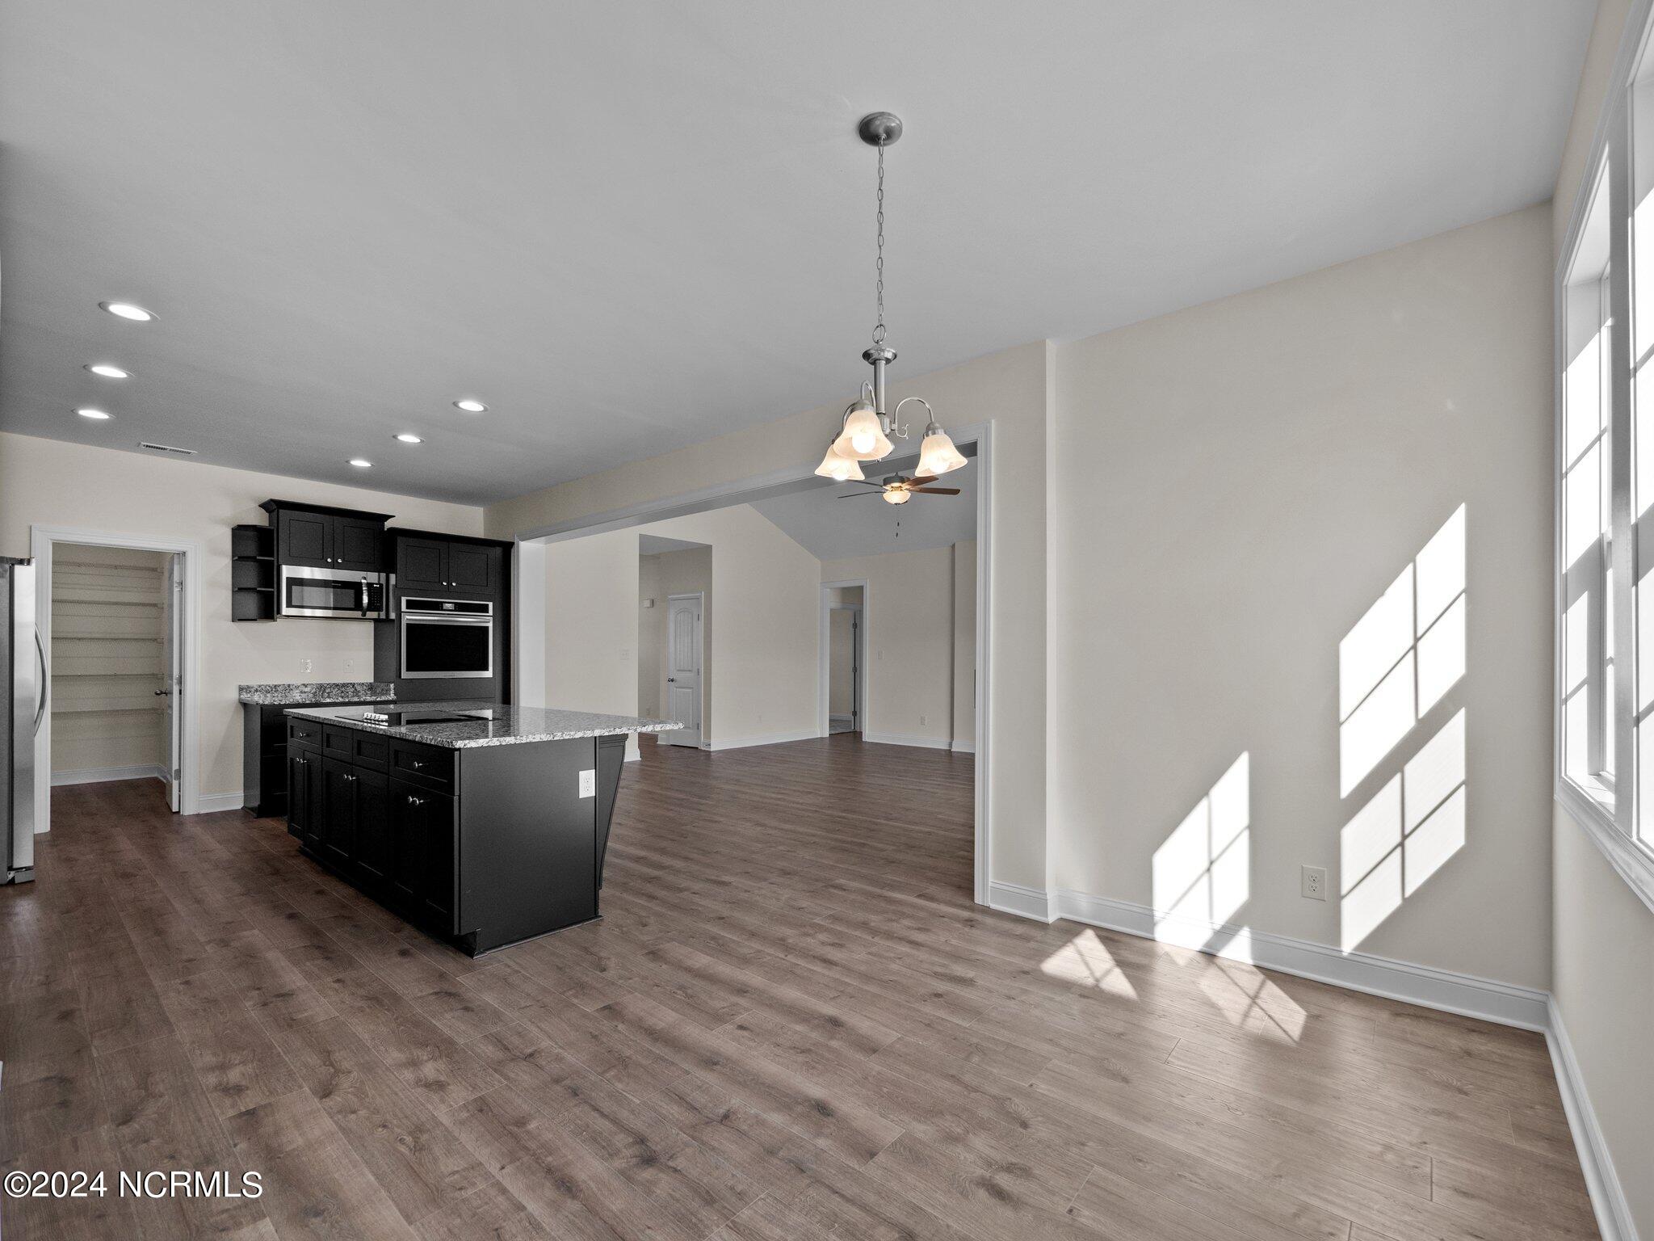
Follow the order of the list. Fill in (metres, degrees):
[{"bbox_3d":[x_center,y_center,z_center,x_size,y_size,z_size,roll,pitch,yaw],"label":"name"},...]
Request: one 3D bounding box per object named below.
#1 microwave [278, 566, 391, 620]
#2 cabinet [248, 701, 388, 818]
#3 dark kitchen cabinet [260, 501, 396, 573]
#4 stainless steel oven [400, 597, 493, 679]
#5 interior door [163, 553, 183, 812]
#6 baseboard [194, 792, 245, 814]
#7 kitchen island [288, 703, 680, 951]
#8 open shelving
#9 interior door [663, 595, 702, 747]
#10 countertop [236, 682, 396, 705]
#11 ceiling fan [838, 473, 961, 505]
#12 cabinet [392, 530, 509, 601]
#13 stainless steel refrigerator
[{"bbox_3d":[-4.257,-0.220,5.755,0.377,0.412,0.742,-2,-3,41],"label":"microwave"},{"bbox_3d":[-4.230,1.093,5.593,0.568,0.853,0.887,-2,-3,41],"label":"cabinet"},{"bbox_3d":[-4.365,-0.721,5.857,0.397,0.559,0.868,-1,-2,41],"label":"dark kitchen cabinet"},{"bbox_3d":[-3.616,0.157,6.169,0.596,0.716,0.771,-1,-2,41],"label":"stainless steel oven"},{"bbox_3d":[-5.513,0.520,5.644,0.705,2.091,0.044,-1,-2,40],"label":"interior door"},{"bbox_3d":[-4.820,1.447,5.316,0.018,0.127,0.294,-2,-3,41],"label":"baseboard"},{"bbox_3d":[-2.077,1.031,3.872,2.332,0.941,1.134,-1,-2,40],"label":"kitchen island"},{"bbox_3d":[-4.623,-0.371,5.412,0.274,0.760,0.247,-2,-3,41],"label":"open shelving"},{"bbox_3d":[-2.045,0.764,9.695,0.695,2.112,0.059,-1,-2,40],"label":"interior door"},{"bbox_3d":[-4.239,0.602,5.585,0.588,0.132,0.936,-2,-3,41],"label":"countertop"},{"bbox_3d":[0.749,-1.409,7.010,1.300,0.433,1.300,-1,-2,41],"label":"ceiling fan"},{"bbox_3d":[-3.632,-0.477,6.304,0.622,0.539,0.911,-2,-3,41],"label":"cabinet"},{"bbox_3d":[-4.972,0.570,3.706,0.902,1.774,0.755,-2,-3,41],"label":"stainless steel refrigerator"}]

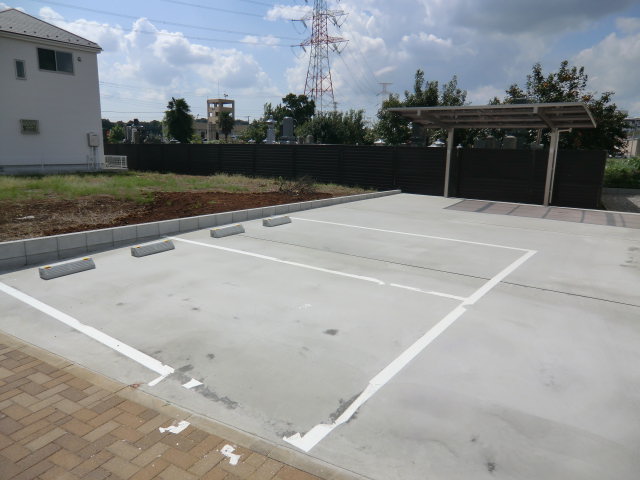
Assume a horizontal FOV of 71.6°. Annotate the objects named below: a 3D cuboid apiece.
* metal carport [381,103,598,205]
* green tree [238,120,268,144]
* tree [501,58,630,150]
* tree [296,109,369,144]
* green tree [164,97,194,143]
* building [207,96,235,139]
[{"bbox_3d":[4.676,-2.313,12.700,5.050,2.660,2.650,9,14,35],"label":"metal carport"},{"bbox_3d":[-5.426,-8.043,36.339,2.430,3.370,2.430,-1,12,-8],"label":"green tree"},{"bbox_3d":[9.873,-4.673,18.510,4.710,5.080,4.240,7,13,27],"label":"tree"},{"bbox_3d":[0.836,-7.134,31.421,5.030,4.190,3.270,1,12,1],"label":"tree"},{"bbox_3d":[-18.433,-15.133,58.743,3.920,7.400,3.920,-2,12,-17],"label":"green tree"},{"bbox_3d":[-25.789,-30.843,115.000,5.040,11.660,5.040,8,14,32],"label":"building"}]

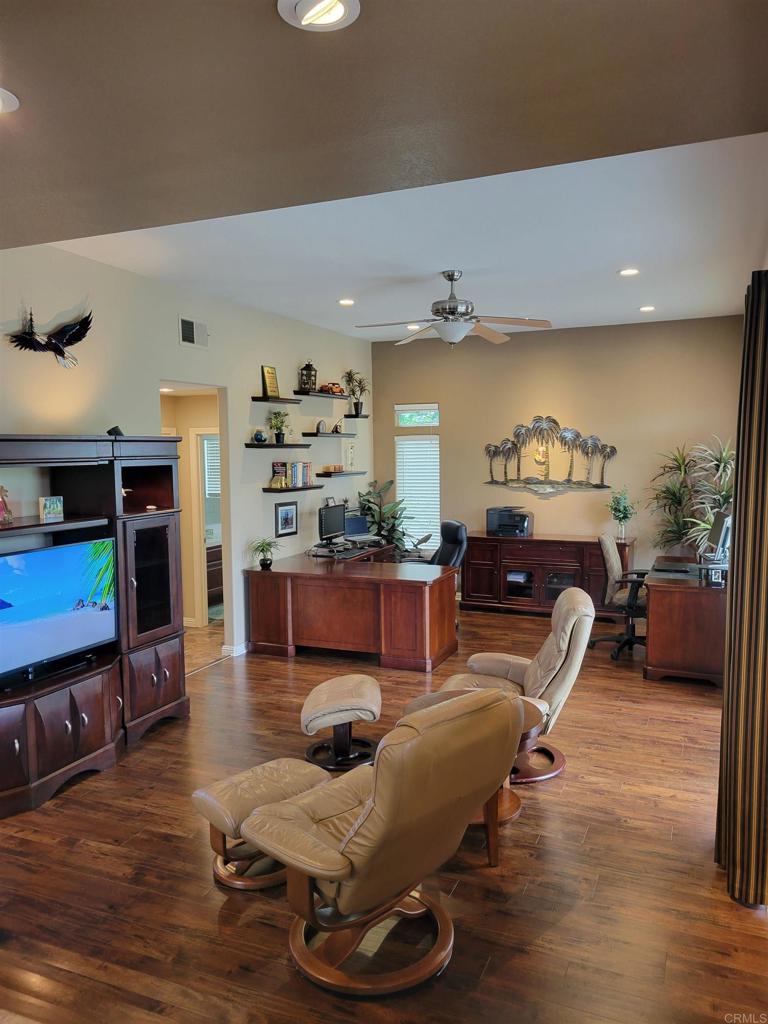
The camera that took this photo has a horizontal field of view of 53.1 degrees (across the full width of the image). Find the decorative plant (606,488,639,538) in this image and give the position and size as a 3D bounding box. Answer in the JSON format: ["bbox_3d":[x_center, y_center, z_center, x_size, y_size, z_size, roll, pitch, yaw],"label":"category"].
[{"bbox_3d":[2.554,0.032,8.213,0.310,0.555,0.310,1,5,23],"label":"decorative plant"}]

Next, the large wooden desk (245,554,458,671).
[{"bbox_3d":[-0.274,0.899,6.977,1.780,0.755,0.790,2,5,23],"label":"large wooden desk"}]

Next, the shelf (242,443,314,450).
[{"bbox_3d":[-0.999,-0.634,7.412,0.200,0.045,0.910,2,5,23],"label":"shelf"}]

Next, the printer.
[{"bbox_3d":[1.403,0.124,8.494,0.460,0.310,0.380,1,5,23],"label":"printer"}]

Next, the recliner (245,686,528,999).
[{"bbox_3d":[-0.037,1.119,2.813,0.840,0.990,0.840,-5,7,-44],"label":"recliner"}]

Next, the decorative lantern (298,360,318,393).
[{"bbox_3d":[-0.760,-1.374,7.782,0.130,0.300,0.130,1,5,23],"label":"decorative lantern"}]

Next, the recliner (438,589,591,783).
[{"bbox_3d":[0.760,0.967,4.520,0.890,1.020,0.800,0,5,2],"label":"recliner"}]

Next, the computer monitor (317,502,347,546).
[{"bbox_3d":[-0.556,0.146,8.111,0.190,0.420,0.530,1,5,23],"label":"computer monitor"}]

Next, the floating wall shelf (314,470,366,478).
[{"bbox_3d":[-0.464,-0.426,8.748,0.195,0.044,0.914,1,5,23],"label":"floating wall shelf"}]

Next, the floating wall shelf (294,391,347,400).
[{"bbox_3d":[-0.652,-1.248,8.265,0.195,0.046,0.914,1,5,23],"label":"floating wall shelf"}]

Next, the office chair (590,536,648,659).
[{"bbox_3d":[2.230,0.732,6.950,0.660,1.050,0.640,1,5,11],"label":"office chair"}]

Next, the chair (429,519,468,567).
[{"bbox_3d":[0.500,0.625,8.000,0.700,1.110,0.660,-1,5,-9],"label":"chair"}]

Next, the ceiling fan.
[{"bbox_3d":[0.503,-1.489,5.641,1.450,0.550,1.420,0,5,5],"label":"ceiling fan"}]

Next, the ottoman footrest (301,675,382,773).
[{"bbox_3d":[-0.250,1.270,4.661,0.460,0.425,0.530,-1,5,0],"label":"ottoman footrest"}]

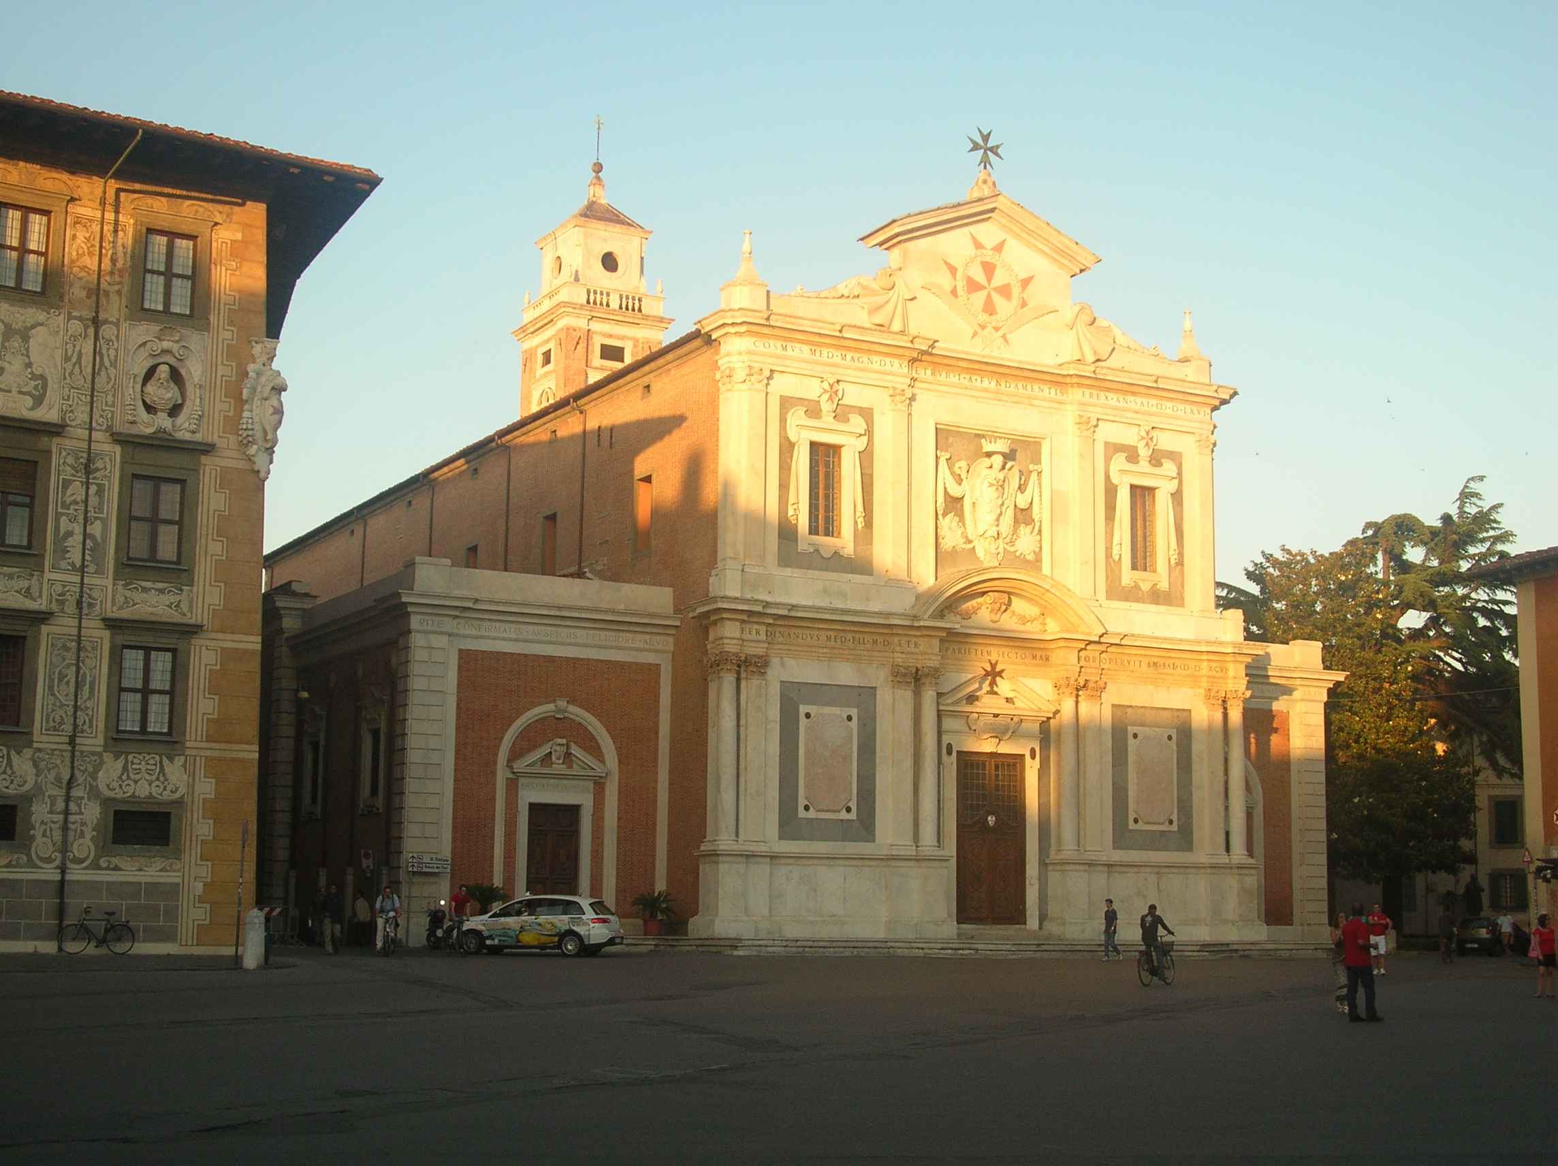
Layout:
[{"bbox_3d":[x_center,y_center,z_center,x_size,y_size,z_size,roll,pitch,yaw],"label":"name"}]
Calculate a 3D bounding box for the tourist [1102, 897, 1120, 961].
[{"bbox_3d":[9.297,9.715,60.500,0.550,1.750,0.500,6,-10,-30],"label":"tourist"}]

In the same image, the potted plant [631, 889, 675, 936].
[{"bbox_3d":[-3.628,9.539,62.402,1.220,1.339,1.220,1,-9,0],"label":"potted plant"}]

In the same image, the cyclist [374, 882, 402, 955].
[{"bbox_3d":[-9.868,8.489,54.533,0.720,1.746,1.700,2,-9,-8],"label":"cyclist"}]

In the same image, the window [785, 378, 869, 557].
[{"bbox_3d":[1.524,-3.490,64.928,2.842,5.520,0.500,5,-10,-28],"label":"window"}]

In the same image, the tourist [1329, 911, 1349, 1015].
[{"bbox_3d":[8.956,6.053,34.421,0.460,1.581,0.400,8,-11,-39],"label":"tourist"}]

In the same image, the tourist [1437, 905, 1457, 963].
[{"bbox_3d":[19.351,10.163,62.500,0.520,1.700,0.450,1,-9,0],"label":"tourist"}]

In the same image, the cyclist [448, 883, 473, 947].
[{"bbox_3d":[-8.424,8.884,57.334,0.550,1.757,0.650,5,-10,-25],"label":"cyclist"}]

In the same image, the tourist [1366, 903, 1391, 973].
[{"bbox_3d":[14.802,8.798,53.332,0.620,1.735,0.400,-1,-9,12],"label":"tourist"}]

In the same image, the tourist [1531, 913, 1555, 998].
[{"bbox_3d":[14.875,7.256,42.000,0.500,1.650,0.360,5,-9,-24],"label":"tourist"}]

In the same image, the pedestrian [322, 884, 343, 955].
[{"bbox_3d":[-11.549,8.704,55.800,0.520,1.750,0.420,0,-9,3],"label":"pedestrian"}]

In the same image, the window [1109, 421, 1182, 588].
[{"bbox_3d":[12.212,-2.486,72.001,2.940,5.560,0.500,5,-10,-28],"label":"window"}]

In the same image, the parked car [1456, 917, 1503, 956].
[{"bbox_3d":[27.195,13.743,83.906,1.640,1.480,3.900,-3,-9,21],"label":"parked car"}]

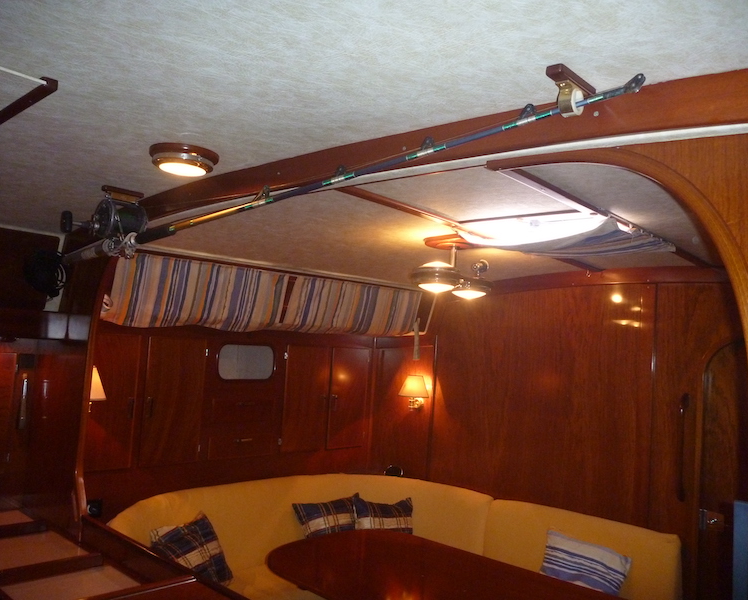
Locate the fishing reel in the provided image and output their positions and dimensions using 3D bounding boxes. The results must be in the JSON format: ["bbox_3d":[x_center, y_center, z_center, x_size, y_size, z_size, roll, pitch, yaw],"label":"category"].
[{"bbox_3d":[-0.787,-0.246,1.882,0.115,0.135,0.220,-7,-10,41],"label":"fishing reel"}]

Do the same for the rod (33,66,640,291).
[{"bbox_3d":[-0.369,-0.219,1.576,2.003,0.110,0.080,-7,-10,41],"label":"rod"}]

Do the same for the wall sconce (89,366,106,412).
[{"bbox_3d":[-0.951,0.292,2.112,0.155,0.150,0.135,3,-5,-2],"label":"wall sconce"}]

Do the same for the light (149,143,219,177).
[{"bbox_3d":[-0.446,-0.318,1.517,0.164,0.052,0.164,-1,-6,43],"label":"light"}]

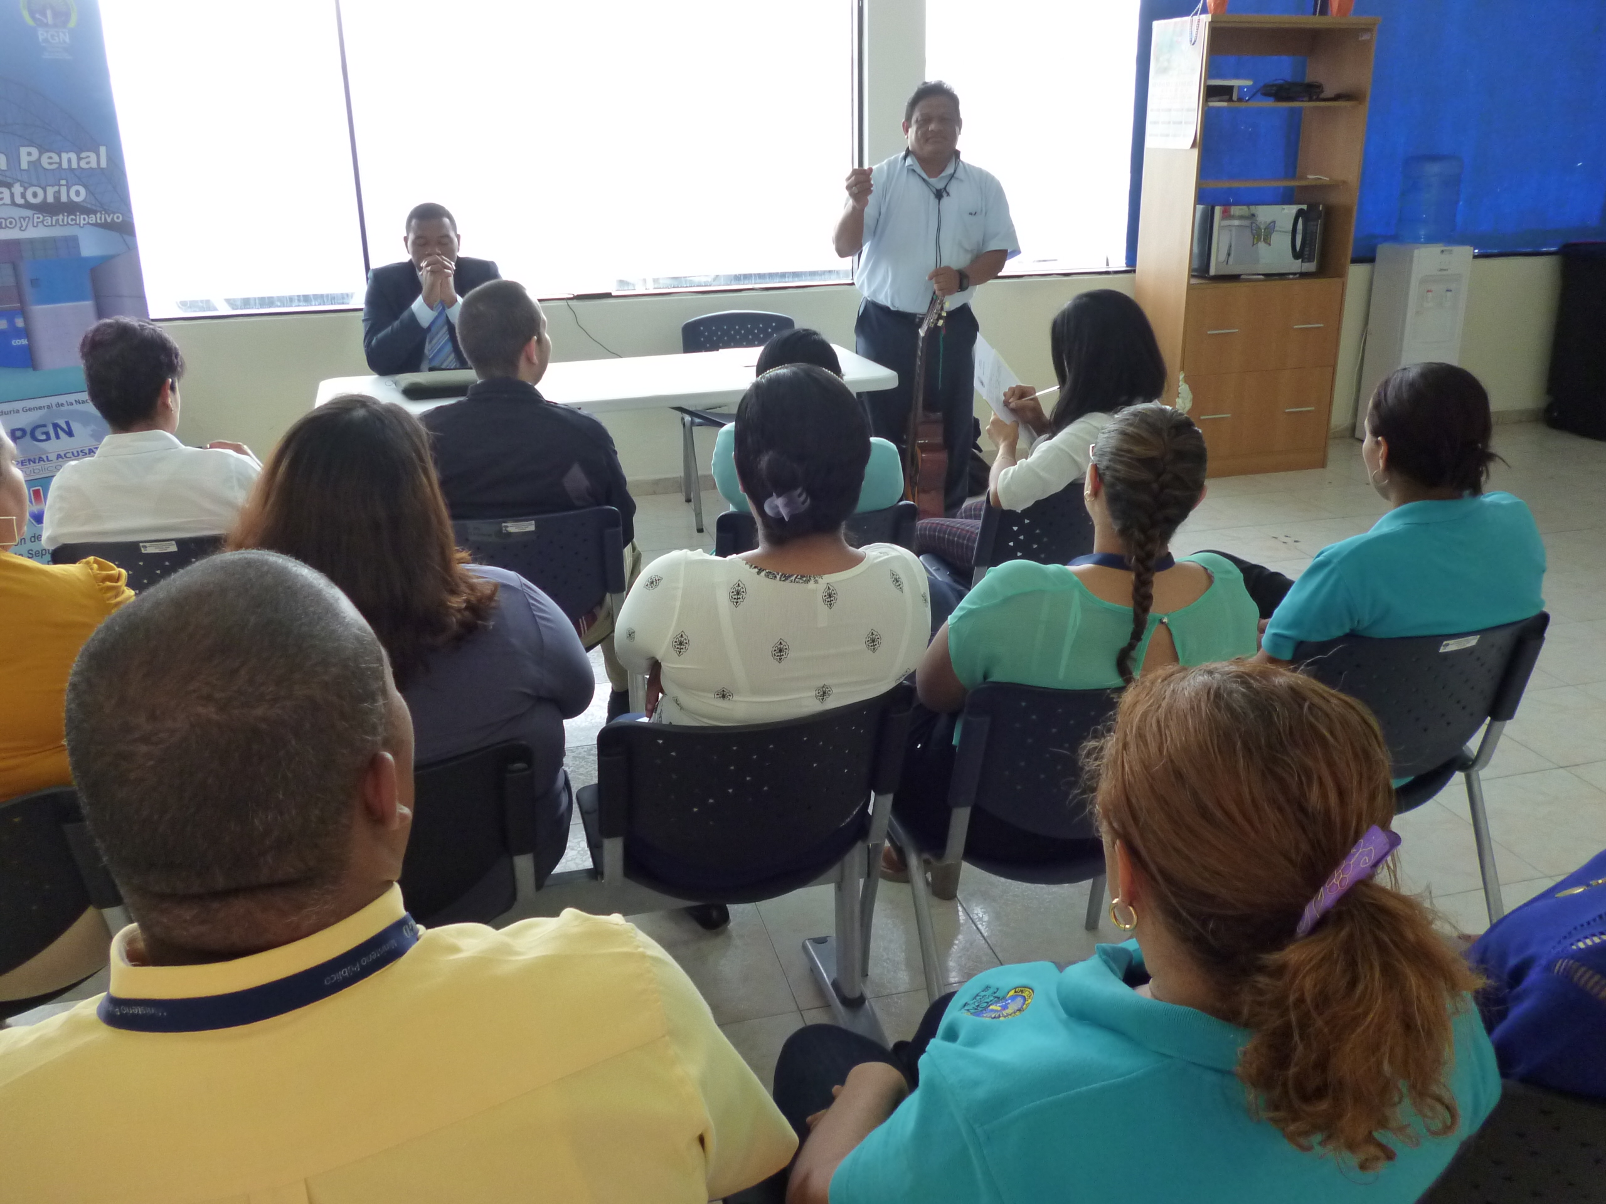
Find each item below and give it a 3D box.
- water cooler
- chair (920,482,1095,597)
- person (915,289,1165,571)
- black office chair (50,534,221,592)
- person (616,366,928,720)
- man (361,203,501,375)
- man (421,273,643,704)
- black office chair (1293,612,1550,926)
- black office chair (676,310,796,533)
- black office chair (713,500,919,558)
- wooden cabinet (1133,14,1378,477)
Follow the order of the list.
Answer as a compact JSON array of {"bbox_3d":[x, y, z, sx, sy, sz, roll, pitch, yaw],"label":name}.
[{"bbox_3d":[3.032,-1.260,6.443,0.340,0.960,0.320,-6,20,-13],"label":"water cooler"},{"bbox_3d":[0.575,0.009,3.168,0.480,0.770,0.560,-7,21,-17],"label":"chair"},{"bbox_3d":[0.517,-0.181,3.137,0.470,1.150,0.700,-13,23,-31],"label":"person"},{"bbox_3d":[-1.340,0.144,3.004,0.470,0.800,0.550,-4,20,-9],"label":"black office chair"},{"bbox_3d":[-0.097,0.176,2.114,0.480,1.190,0.720,-5,20,-12],"label":"person"},{"bbox_3d":[-1.291,-0.721,4.537,0.540,1.270,0.780,-6,21,-15],"label":"man"},{"bbox_3d":[-0.660,-0.186,3.206,0.500,1.260,0.820,-4,20,-9],"label":"man"},{"bbox_3d":[0.928,0.319,2.402,0.470,0.800,0.550,-6,20,-14],"label":"black office chair"},{"bbox_3d":[-0.262,-0.753,5.276,0.490,0.800,0.560,-6,20,-14],"label":"black office chair"},{"bbox_3d":[0.008,0.066,3.152,0.470,0.800,0.550,-3,20,-7],"label":"black office chair"},{"bbox_3d":[1.942,-1.530,5.731,0.806,1.890,0.410,-7,21,-15],"label":"wooden cabinet"}]

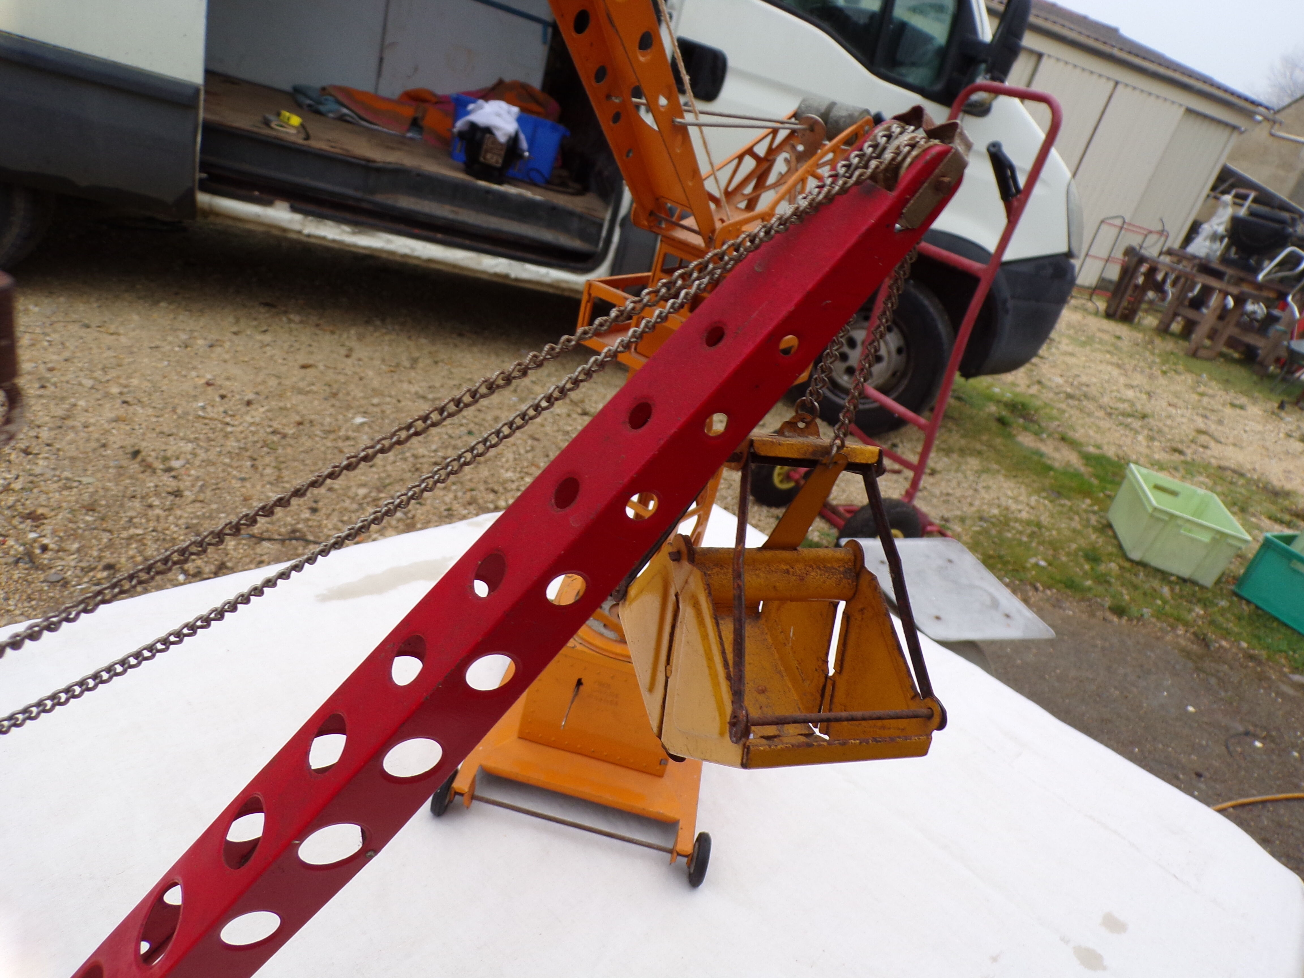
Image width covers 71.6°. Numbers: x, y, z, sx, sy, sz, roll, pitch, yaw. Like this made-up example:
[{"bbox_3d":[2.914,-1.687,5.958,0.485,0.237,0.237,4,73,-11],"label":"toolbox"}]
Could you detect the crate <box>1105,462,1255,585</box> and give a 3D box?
[{"bbox_3d":[2.184,0.154,3.801,0.370,0.254,0.500,21,26,8],"label":"crate"}]

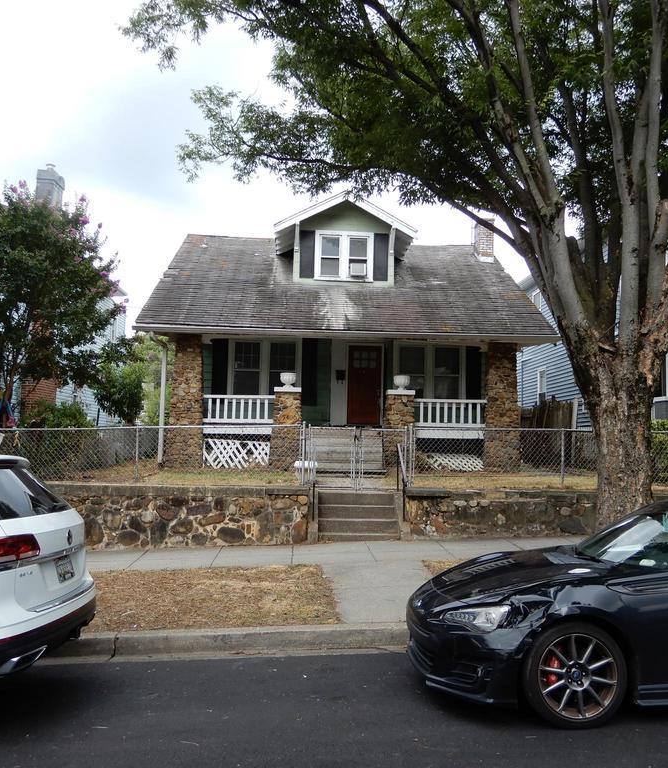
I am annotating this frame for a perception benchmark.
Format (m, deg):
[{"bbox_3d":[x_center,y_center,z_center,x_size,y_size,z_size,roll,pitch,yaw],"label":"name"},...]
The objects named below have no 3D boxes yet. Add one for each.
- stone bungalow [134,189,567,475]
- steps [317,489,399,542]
[{"bbox_3d":[0.031,-0.967,21.305,9.100,6.850,12.000,2,-5,-3],"label":"stone bungalow"},{"bbox_3d":[0.331,2.030,10.959,1.205,0.660,1.150,2,-5,-3],"label":"steps"}]

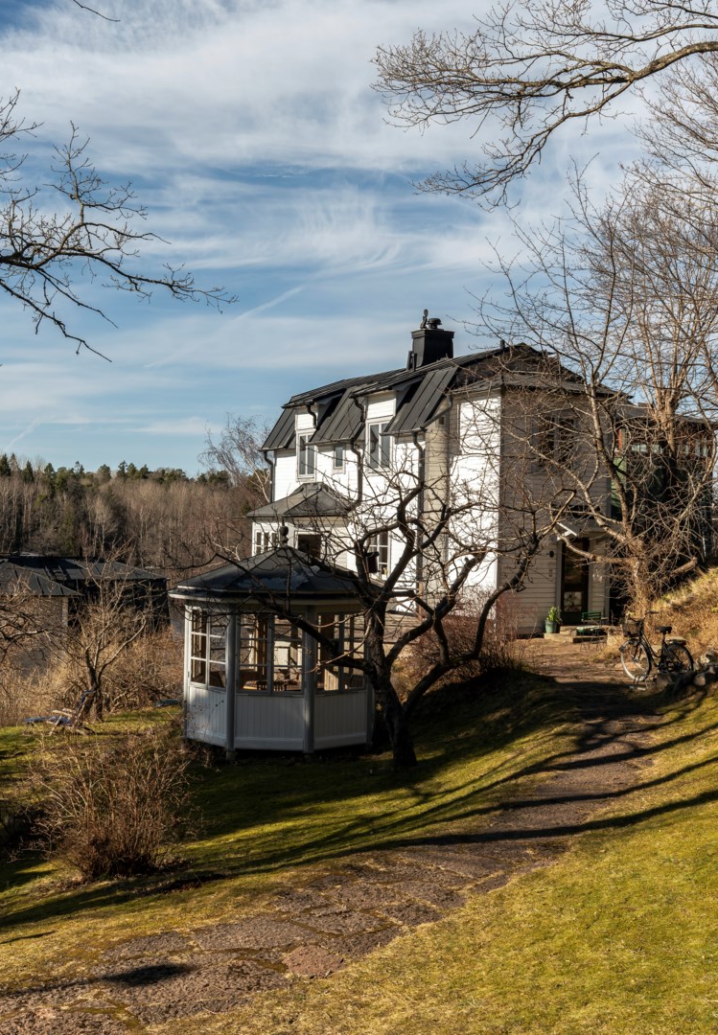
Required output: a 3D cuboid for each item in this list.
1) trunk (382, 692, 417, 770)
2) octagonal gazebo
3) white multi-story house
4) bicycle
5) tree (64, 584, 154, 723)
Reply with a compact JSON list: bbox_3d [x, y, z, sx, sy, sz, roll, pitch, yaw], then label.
[{"bbox_3d":[0.552,2.892,16.400,0.462,1.055,0.420,1,-1,2],"label":"trunk"},{"bbox_3d":[-1.270,1.928,18.836,3.250,3.079,3.250,1,-1,-6],"label":"octagonal gazebo"},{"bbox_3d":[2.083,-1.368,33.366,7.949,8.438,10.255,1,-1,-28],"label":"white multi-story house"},{"bbox_3d":[4.919,2.171,20.100,1.750,1.100,0.580,1,-1,-37],"label":"bicycle"},{"bbox_3d":[-5.123,2.778,24.800,1.845,2.841,1.850,1,-1,-12],"label":"tree"}]

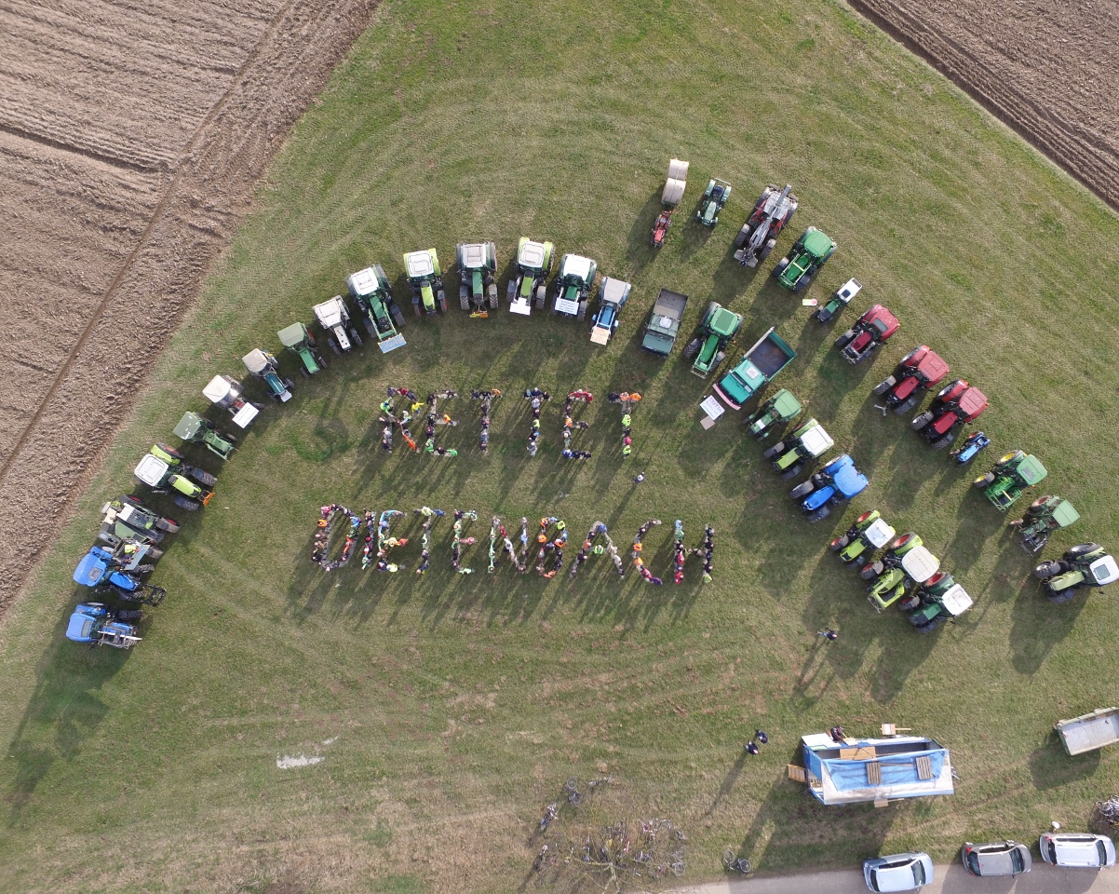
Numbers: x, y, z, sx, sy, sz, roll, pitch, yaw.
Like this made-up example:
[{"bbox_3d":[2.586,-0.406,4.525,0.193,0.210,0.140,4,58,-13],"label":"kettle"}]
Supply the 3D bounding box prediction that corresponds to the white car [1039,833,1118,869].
[{"bbox_3d":[29.772,23.076,39.325,4.350,1.600,1.770,2,79,-1],"label":"white car"}]

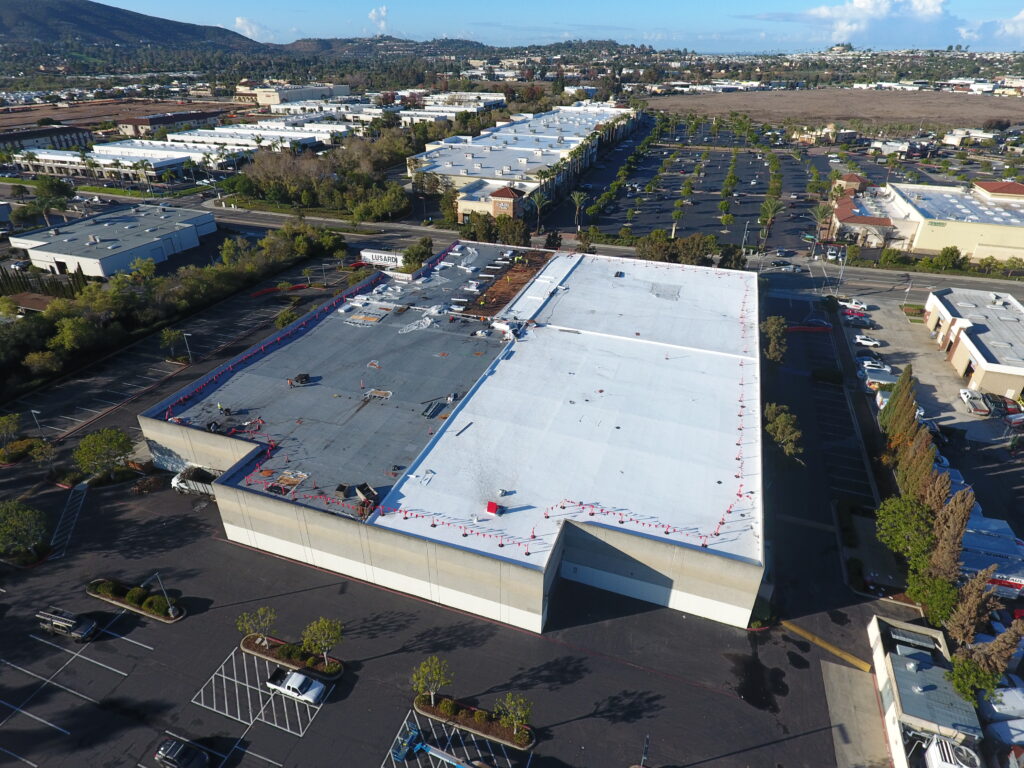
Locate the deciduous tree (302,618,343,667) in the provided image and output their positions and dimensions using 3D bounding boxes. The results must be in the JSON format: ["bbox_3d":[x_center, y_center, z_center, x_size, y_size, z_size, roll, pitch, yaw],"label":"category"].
[{"bbox_3d":[-16.582,23.332,52.390,3.700,5.100,3.700,10,31,17],"label":"deciduous tree"}]

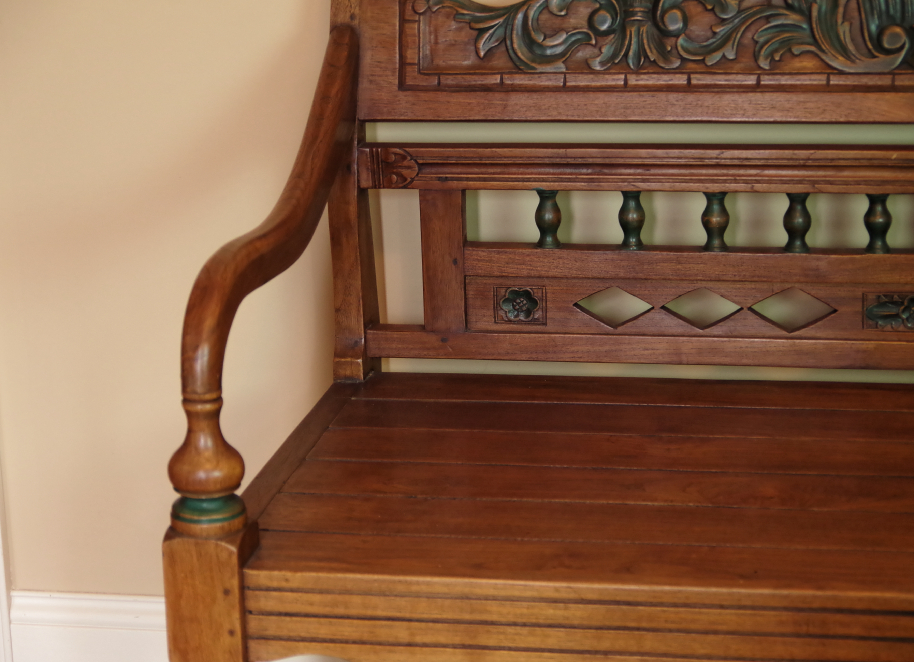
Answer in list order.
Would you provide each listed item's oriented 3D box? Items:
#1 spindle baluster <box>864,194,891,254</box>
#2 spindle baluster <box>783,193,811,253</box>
[{"bbox_3d":[0.409,-0.106,2.421,0.027,0.060,0.027,1,15,10],"label":"spindle baluster"},{"bbox_3d":[0.333,-0.107,2.435,0.027,0.060,0.027,1,15,10],"label":"spindle baluster"}]

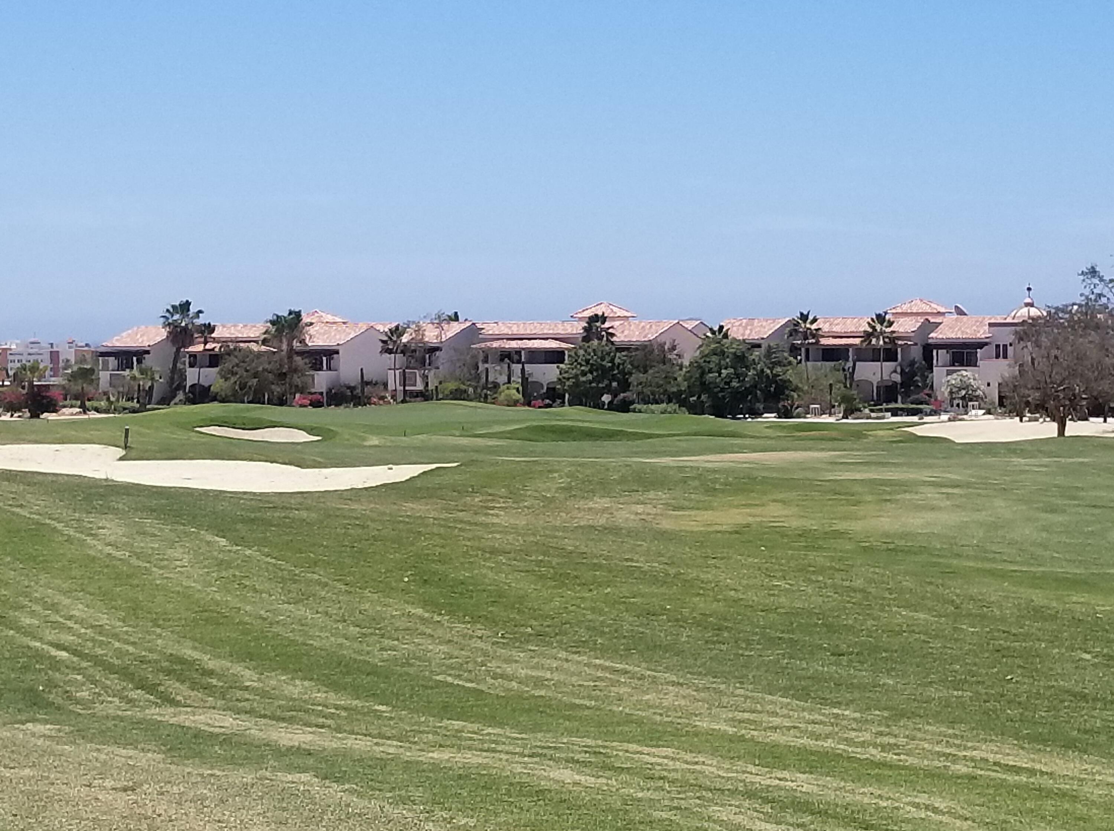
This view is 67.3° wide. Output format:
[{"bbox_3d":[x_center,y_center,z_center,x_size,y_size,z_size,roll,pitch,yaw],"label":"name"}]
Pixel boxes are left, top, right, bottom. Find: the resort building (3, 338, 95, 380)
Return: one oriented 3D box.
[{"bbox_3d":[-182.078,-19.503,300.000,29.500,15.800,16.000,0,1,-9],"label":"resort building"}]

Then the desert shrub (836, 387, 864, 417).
[{"bbox_3d":[24.187,-1.077,69.000,2.300,2.600,2.200,0,1,0],"label":"desert shrub"}]

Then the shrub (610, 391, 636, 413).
[{"bbox_3d":[5.497,-1.129,70.000,2.150,2.000,2.000,0,1,0],"label":"shrub"}]

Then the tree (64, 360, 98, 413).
[{"bbox_3d":[-40.359,-2.437,71.000,2.850,4.450,2.800,0,1,0],"label":"tree"}]

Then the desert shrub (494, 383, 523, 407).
[{"bbox_3d":[-4.485,-1.842,77.000,2.600,2.300,2.400,0,1,0],"label":"desert shrub"}]

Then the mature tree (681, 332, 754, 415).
[{"bbox_3d":[13.616,-3.313,70.000,5.800,7.100,5.600,0,1,0],"label":"mature tree"}]

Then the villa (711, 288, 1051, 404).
[{"bbox_3d":[33.748,-6.927,90.000,31.500,11.400,14.000,0,1,6],"label":"villa"}]

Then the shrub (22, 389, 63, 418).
[{"bbox_3d":[-41.837,-0.990,68.000,3.150,2.300,2.800,0,1,0],"label":"shrub"}]

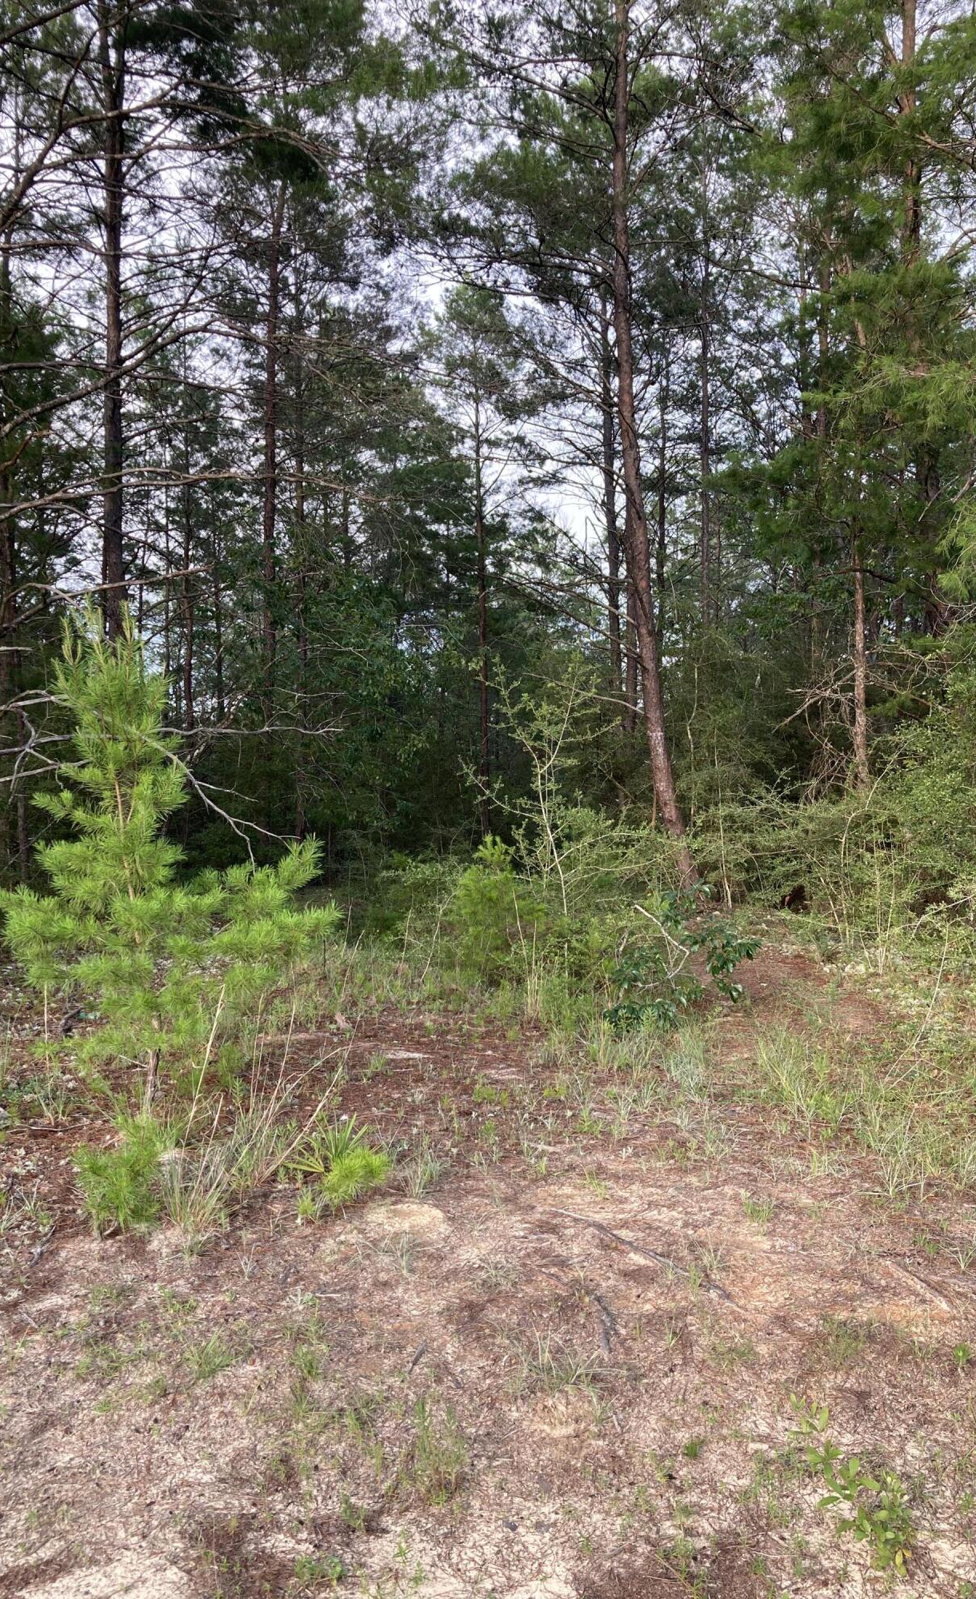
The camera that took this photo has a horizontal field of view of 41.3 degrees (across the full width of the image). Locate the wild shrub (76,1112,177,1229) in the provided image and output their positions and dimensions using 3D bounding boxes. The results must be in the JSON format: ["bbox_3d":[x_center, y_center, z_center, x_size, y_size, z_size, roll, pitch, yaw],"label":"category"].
[{"bbox_3d":[-1.312,1.350,4.700,0.365,0.427,0.360,0,-1,0],"label":"wild shrub"}]

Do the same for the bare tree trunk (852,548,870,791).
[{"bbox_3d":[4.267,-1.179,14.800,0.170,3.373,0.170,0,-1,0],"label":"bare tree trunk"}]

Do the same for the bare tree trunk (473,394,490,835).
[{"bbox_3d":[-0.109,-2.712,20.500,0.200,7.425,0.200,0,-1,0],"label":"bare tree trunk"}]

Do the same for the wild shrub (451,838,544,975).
[{"bbox_3d":[0.069,0.882,10.200,0.736,1.202,0.750,0,-1,0],"label":"wild shrub"}]

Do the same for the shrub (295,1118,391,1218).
[{"bbox_3d":[-0.538,1.368,4.800,0.346,0.360,0.350,0,-1,0],"label":"shrub"}]

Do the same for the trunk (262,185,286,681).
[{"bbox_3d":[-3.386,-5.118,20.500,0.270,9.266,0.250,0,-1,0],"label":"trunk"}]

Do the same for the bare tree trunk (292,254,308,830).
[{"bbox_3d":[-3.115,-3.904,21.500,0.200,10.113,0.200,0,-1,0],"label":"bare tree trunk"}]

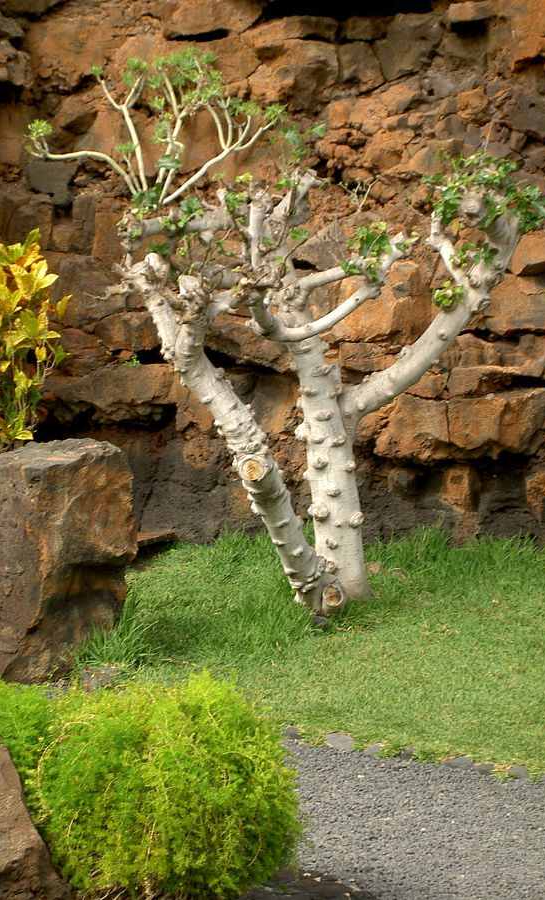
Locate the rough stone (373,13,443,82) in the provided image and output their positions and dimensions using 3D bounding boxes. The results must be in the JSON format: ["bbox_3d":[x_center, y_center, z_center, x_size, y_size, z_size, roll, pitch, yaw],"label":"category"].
[{"bbox_3d":[0.667,-1.973,13.000,0.343,0.343,0.260,0,5,0],"label":"rough stone"}]

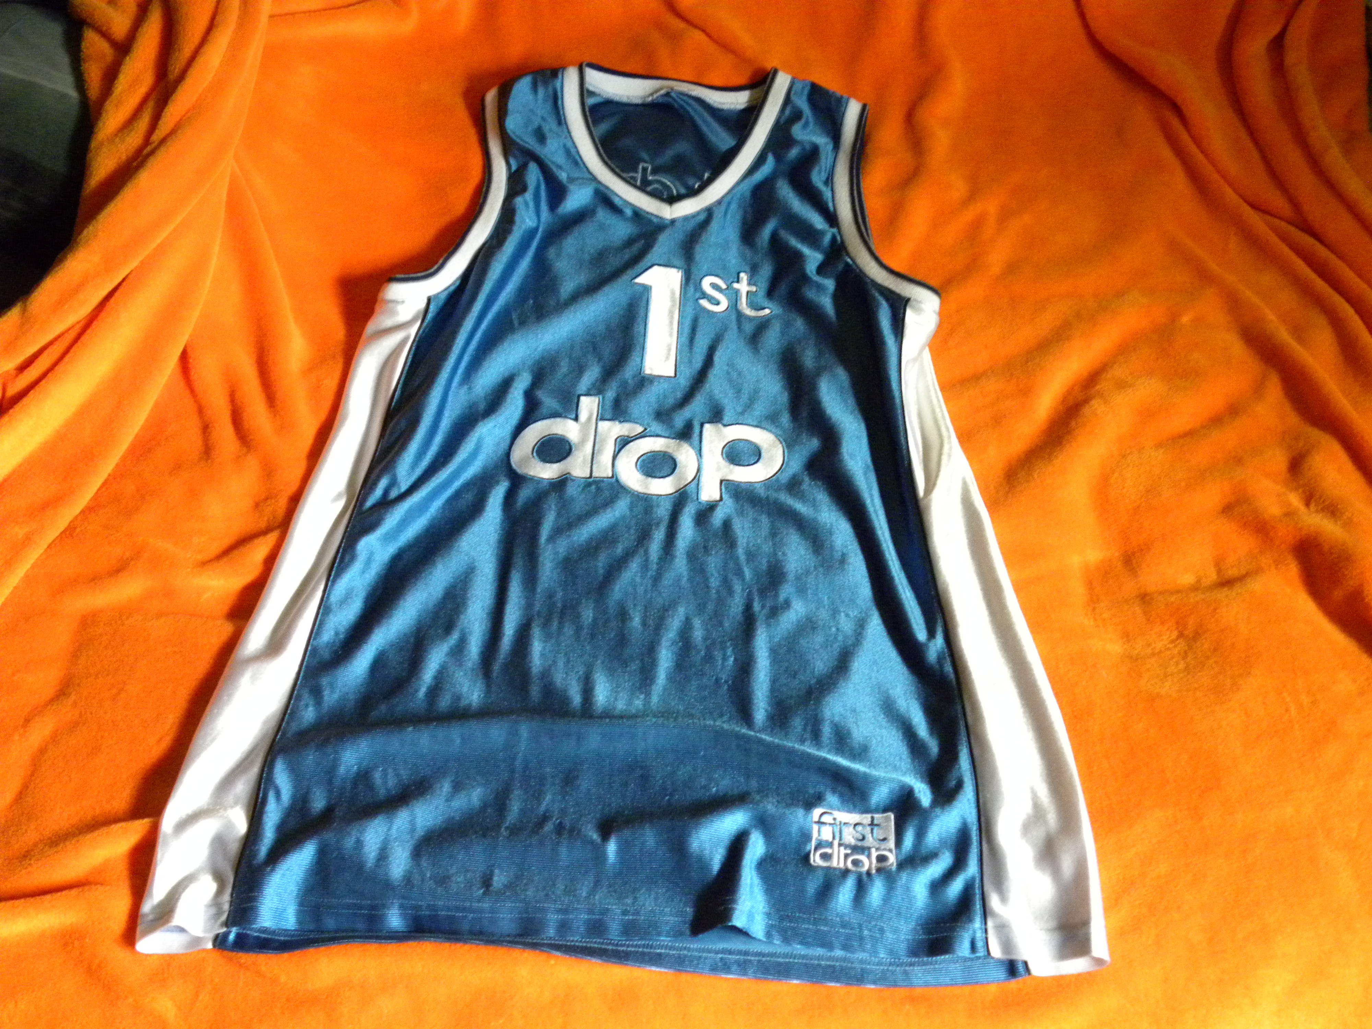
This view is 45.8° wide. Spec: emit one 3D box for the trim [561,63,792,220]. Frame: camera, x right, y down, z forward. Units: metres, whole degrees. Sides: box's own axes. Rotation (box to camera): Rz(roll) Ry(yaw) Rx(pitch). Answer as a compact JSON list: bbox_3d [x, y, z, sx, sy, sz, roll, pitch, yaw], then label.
[{"bbox_3d":[-0.011,-0.330,1.436,0.211,0.040,0.190,2,57,1],"label":"trim"}]

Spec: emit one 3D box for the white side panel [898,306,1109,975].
[{"bbox_3d":[0.220,0.057,1.184,0.090,0.040,0.560,-2,57,-1],"label":"white side panel"}]

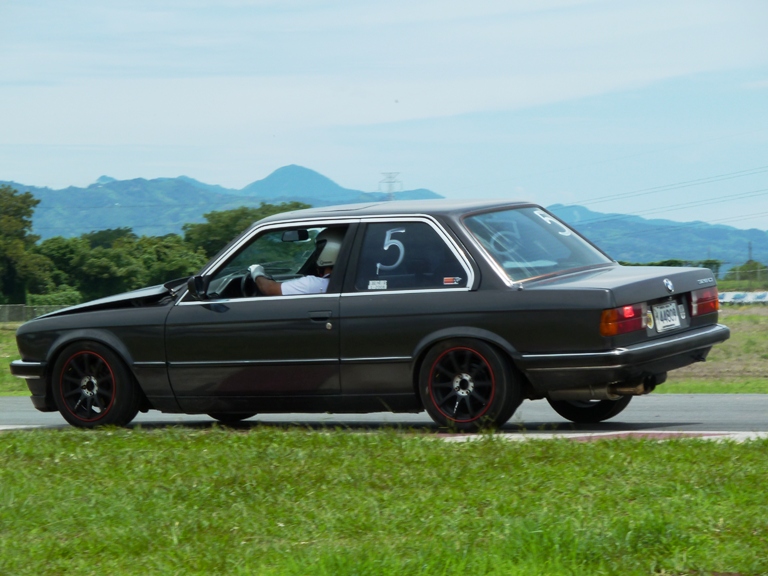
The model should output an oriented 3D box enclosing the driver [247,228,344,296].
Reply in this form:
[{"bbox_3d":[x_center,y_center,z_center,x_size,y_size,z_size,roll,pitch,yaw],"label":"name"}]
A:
[{"bbox_3d":[-0.607,0.120,19.290,1.100,0.950,0.530,-1,0,31],"label":"driver"}]

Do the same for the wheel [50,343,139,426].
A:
[{"bbox_3d":[-1.719,0.588,19.560,0.575,0.575,0.205,-1,0,31],"label":"wheel"}]

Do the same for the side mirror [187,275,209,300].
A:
[{"bbox_3d":[-1.088,0.000,19.020,0.090,0.135,0.170,-1,0,31],"label":"side mirror"}]

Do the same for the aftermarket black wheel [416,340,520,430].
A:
[{"bbox_3d":[0.483,0.538,18.250,0.575,0.575,0.205,-1,0,31],"label":"aftermarket black wheel"}]

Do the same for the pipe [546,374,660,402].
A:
[{"bbox_3d":[1.219,0.555,18.180,0.670,0.150,0.160,-1,0,31],"label":"pipe"}]

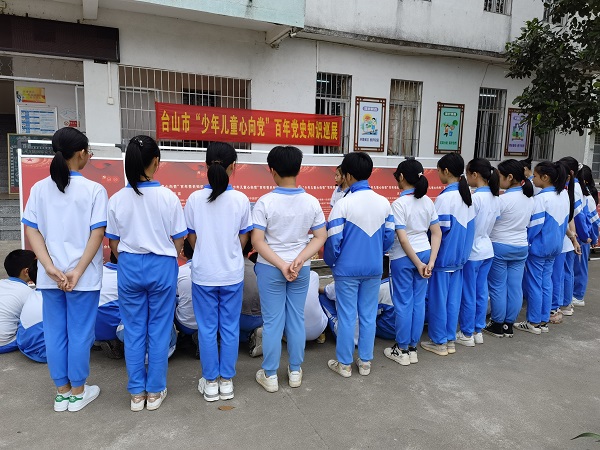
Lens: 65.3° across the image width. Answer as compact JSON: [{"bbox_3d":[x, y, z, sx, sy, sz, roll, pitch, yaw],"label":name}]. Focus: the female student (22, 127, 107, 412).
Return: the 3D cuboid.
[{"bbox_3d":[-1.315,0.256,2.670,0.460,1.604,0.330,2,9,2],"label":"female student"}]

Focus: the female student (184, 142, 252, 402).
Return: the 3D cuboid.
[{"bbox_3d":[-0.479,0.289,2.817,0.400,1.540,0.290,0,9,-6],"label":"female student"}]

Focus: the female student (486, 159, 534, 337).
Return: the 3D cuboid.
[{"bbox_3d":[1.717,0.191,3.944,0.420,1.492,0.330,-3,10,-28],"label":"female student"}]

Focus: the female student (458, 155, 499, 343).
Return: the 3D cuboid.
[{"bbox_3d":[1.384,0.224,3.717,0.380,1.480,0.290,-5,11,-34],"label":"female student"}]

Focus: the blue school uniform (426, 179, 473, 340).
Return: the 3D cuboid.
[{"bbox_3d":[1.126,0.285,3.544,0.400,1.220,0.290,-4,11,-33],"label":"blue school uniform"}]

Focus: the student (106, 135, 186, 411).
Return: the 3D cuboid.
[{"bbox_3d":[-0.887,0.278,2.708,0.440,1.575,0.300,1,9,-4],"label":"student"}]

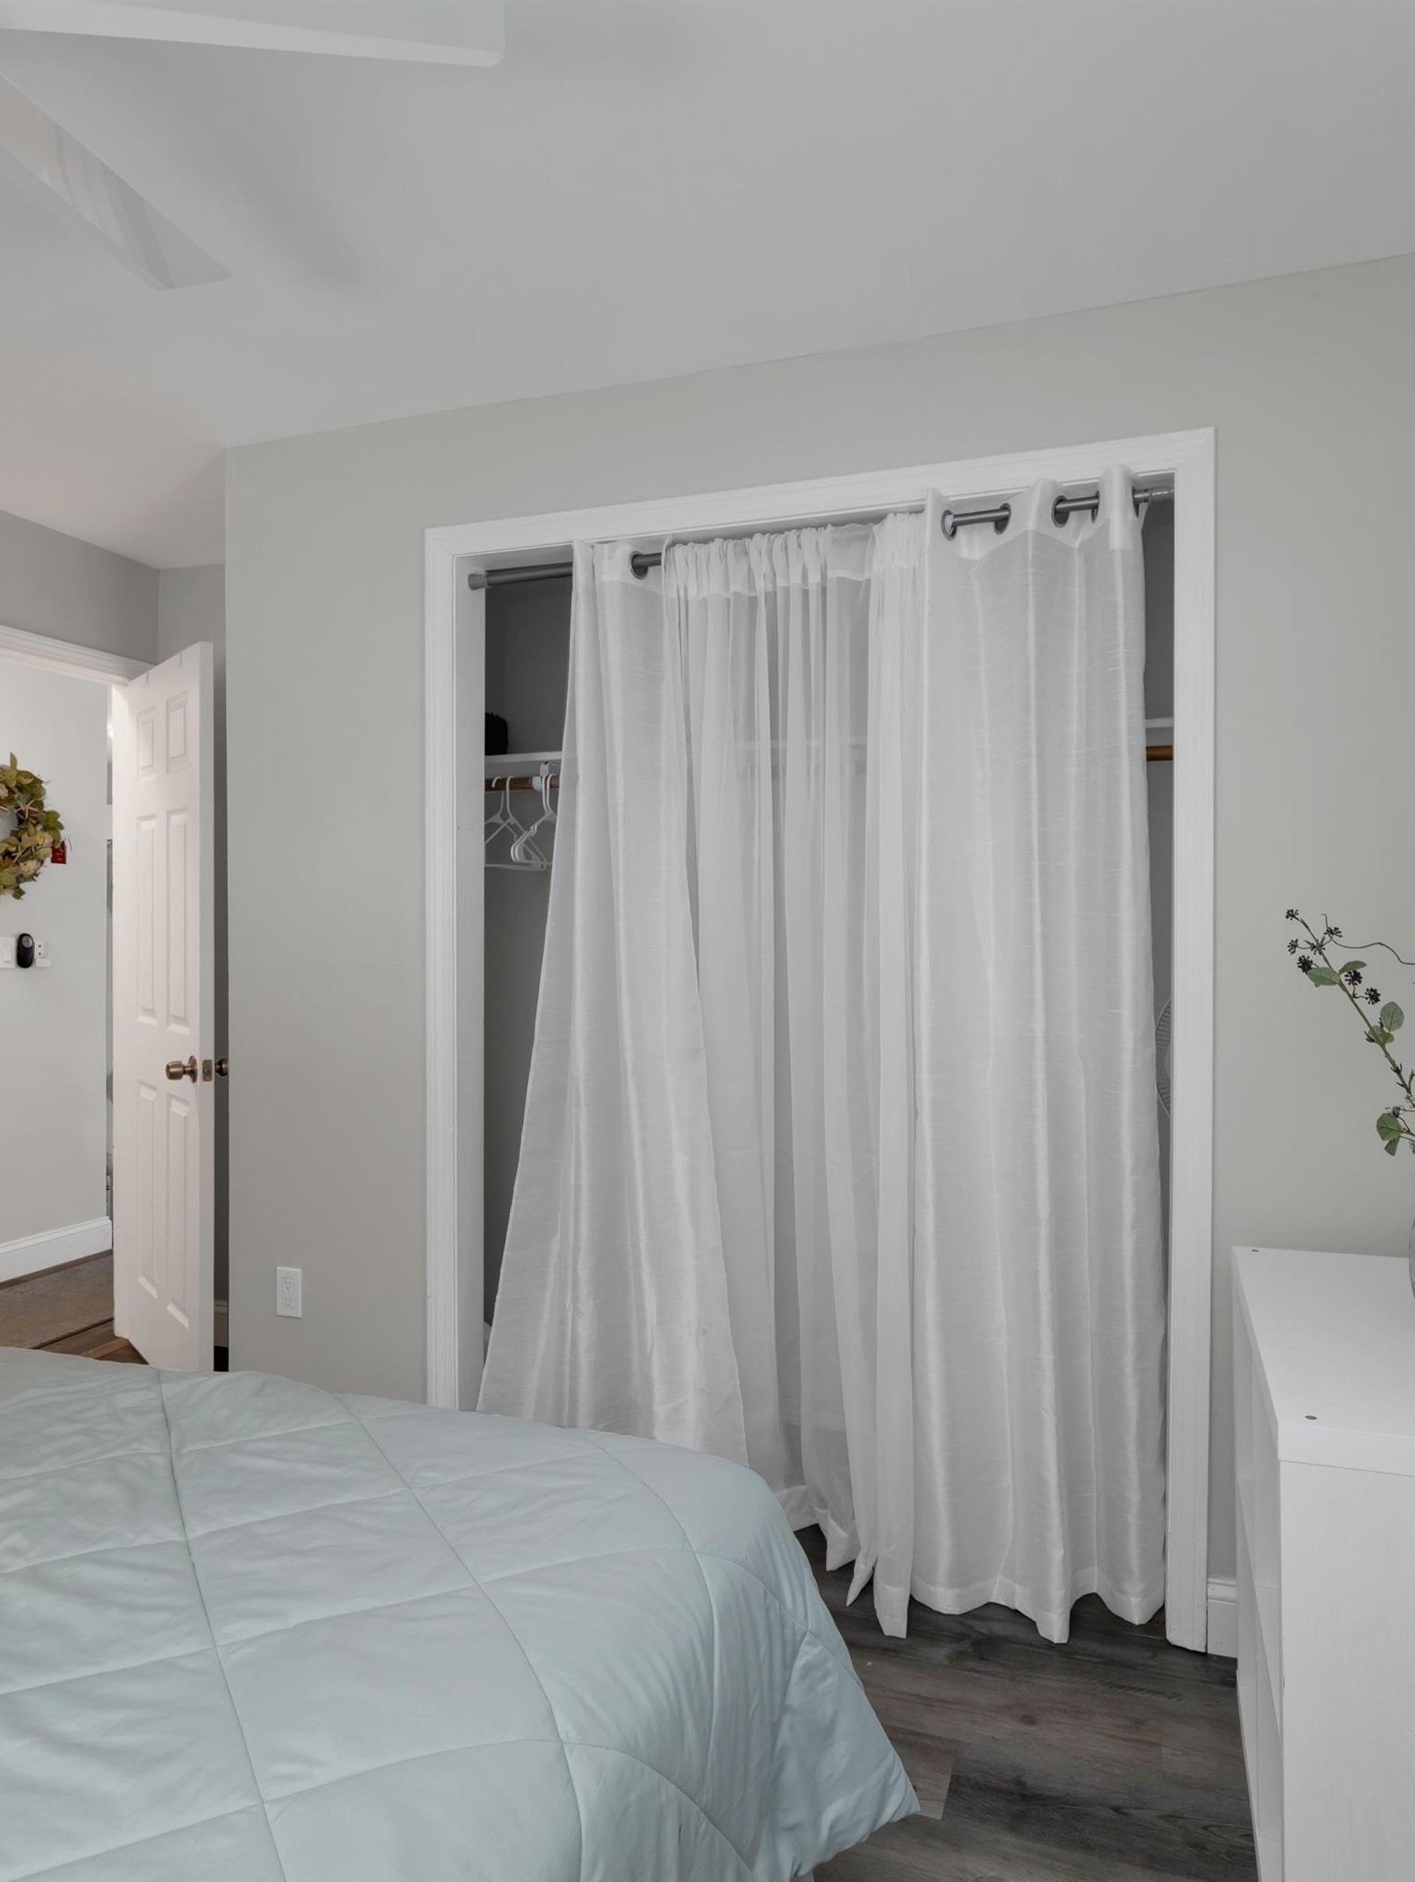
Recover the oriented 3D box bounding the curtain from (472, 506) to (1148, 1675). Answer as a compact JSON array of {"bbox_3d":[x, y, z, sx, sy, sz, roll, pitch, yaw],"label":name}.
[{"bbox_3d":[0.167,0.200,2.175,1.355,2.100,0.200,0,0,18],"label":"curtain"}]

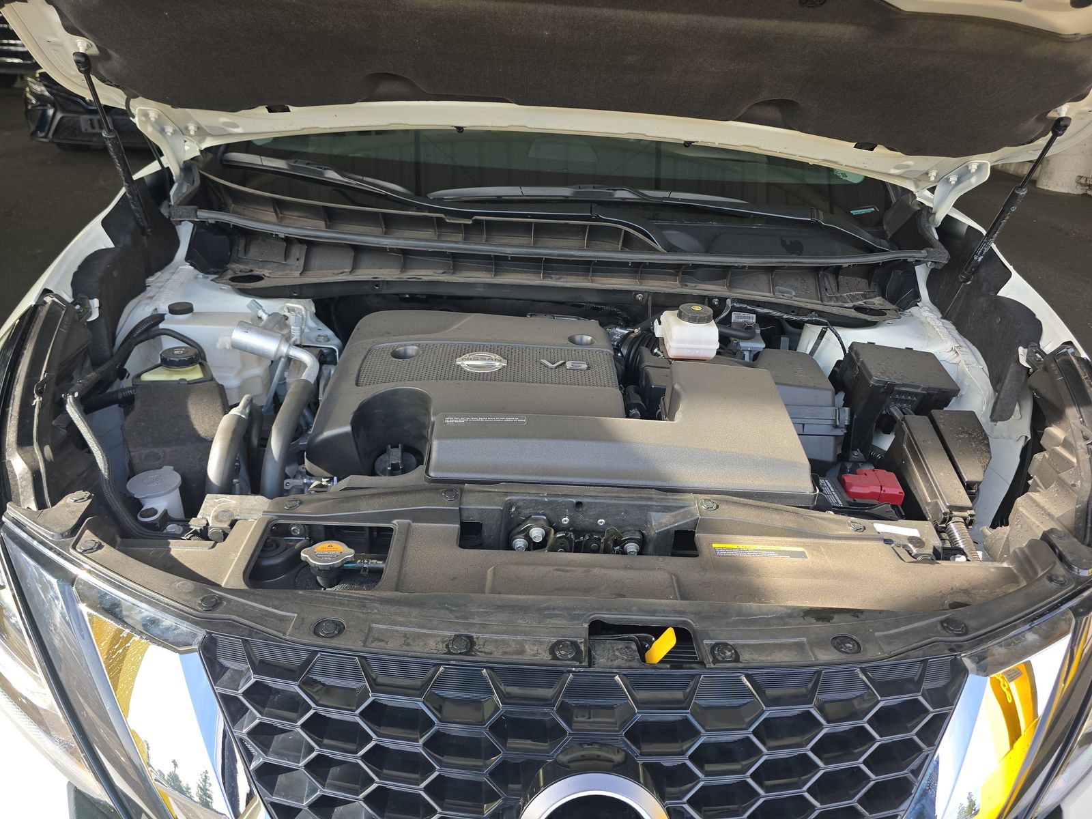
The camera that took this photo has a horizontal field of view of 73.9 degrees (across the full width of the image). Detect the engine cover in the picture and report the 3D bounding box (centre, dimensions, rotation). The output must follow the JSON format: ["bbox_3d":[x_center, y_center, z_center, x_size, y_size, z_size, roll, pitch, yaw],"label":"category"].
[{"bbox_3d":[-0.104,-0.024,1.076,0.410,0.120,0.330,3,29,-3],"label":"engine cover"}]

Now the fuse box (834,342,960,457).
[{"bbox_3d":[0.547,-0.016,1.143,0.126,0.118,0.140,7,29,6],"label":"fuse box"}]

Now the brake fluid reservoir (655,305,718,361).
[{"bbox_3d":[0.232,-0.123,1.190,0.088,0.076,0.072,3,29,-3],"label":"brake fluid reservoir"}]

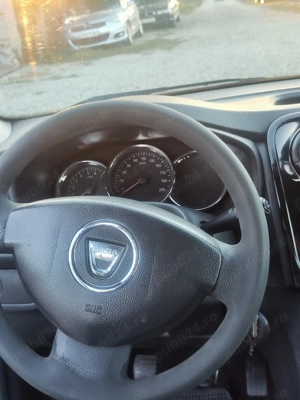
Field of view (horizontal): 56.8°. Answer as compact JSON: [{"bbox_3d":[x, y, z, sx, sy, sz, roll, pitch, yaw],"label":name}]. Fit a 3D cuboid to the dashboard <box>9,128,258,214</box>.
[{"bbox_3d":[-0.026,-0.053,0.537,0.420,0.155,0.100,-3,19,6],"label":"dashboard"}]

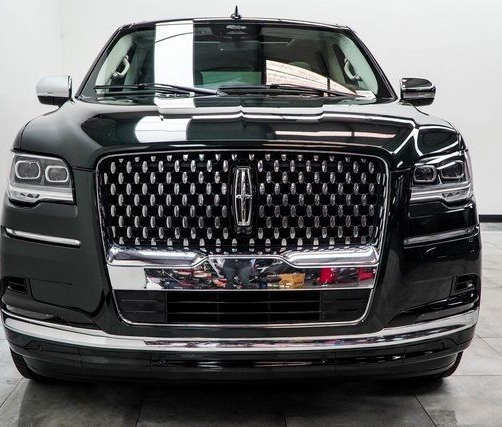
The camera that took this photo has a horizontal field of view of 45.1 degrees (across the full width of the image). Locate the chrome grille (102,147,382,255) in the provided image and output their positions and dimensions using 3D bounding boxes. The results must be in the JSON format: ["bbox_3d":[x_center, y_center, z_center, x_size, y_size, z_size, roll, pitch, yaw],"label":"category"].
[{"bbox_3d":[-0.026,-0.044,2.111,1.000,0.345,0.130,0,9,-3],"label":"chrome grille"}]

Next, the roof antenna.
[{"bbox_3d":[-0.101,-1.355,4.085,0.080,0.085,0.160,0,9,-3],"label":"roof antenna"}]

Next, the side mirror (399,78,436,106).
[{"bbox_3d":[0.996,-0.722,3.621,0.215,0.165,0.130,0,9,-3],"label":"side mirror"}]

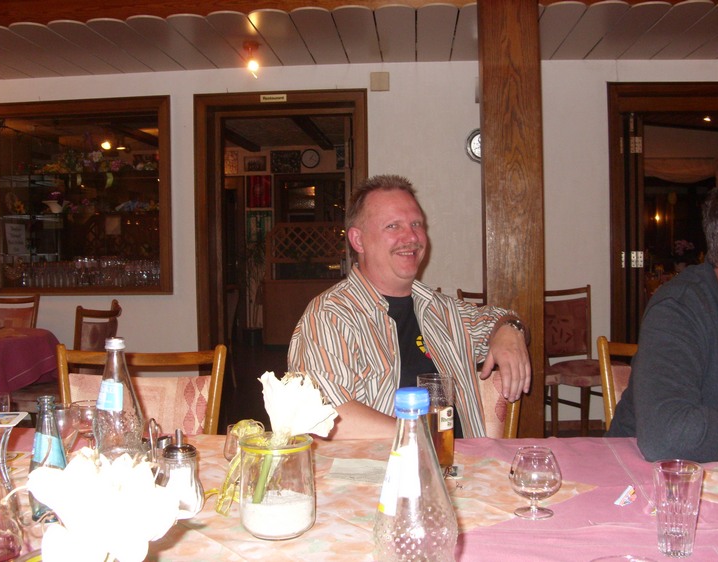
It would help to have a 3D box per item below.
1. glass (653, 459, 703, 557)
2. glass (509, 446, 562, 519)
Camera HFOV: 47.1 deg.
[{"bbox_3d":[0.426,0.305,1.105,0.066,0.120,0.066,-1,1,3],"label":"glass"},{"bbox_3d":[0.259,0.296,1.220,0.081,0.097,0.081,-1,2,0],"label":"glass"}]

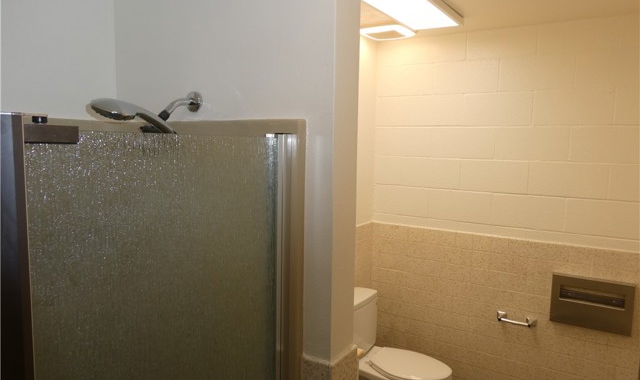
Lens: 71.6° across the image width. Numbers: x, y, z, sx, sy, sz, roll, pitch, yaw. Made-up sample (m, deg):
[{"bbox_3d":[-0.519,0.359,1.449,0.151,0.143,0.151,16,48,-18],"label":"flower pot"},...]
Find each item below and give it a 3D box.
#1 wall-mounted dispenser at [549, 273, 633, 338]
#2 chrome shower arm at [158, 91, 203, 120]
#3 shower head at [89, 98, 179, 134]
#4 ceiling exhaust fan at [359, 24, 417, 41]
[{"bbox_3d":[1.530,0.638,2.506,0.402,0.283,0.055,5,7,33],"label":"wall-mounted dispenser"},{"bbox_3d":[-0.400,-0.232,1.230,0.062,0.097,0.135,4,7,31],"label":"chrome shower arm"},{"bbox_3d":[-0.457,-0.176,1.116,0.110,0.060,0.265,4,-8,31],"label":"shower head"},{"bbox_3d":[0.418,-0.985,2.752,0.285,0.030,0.295,4,7,31],"label":"ceiling exhaust fan"}]

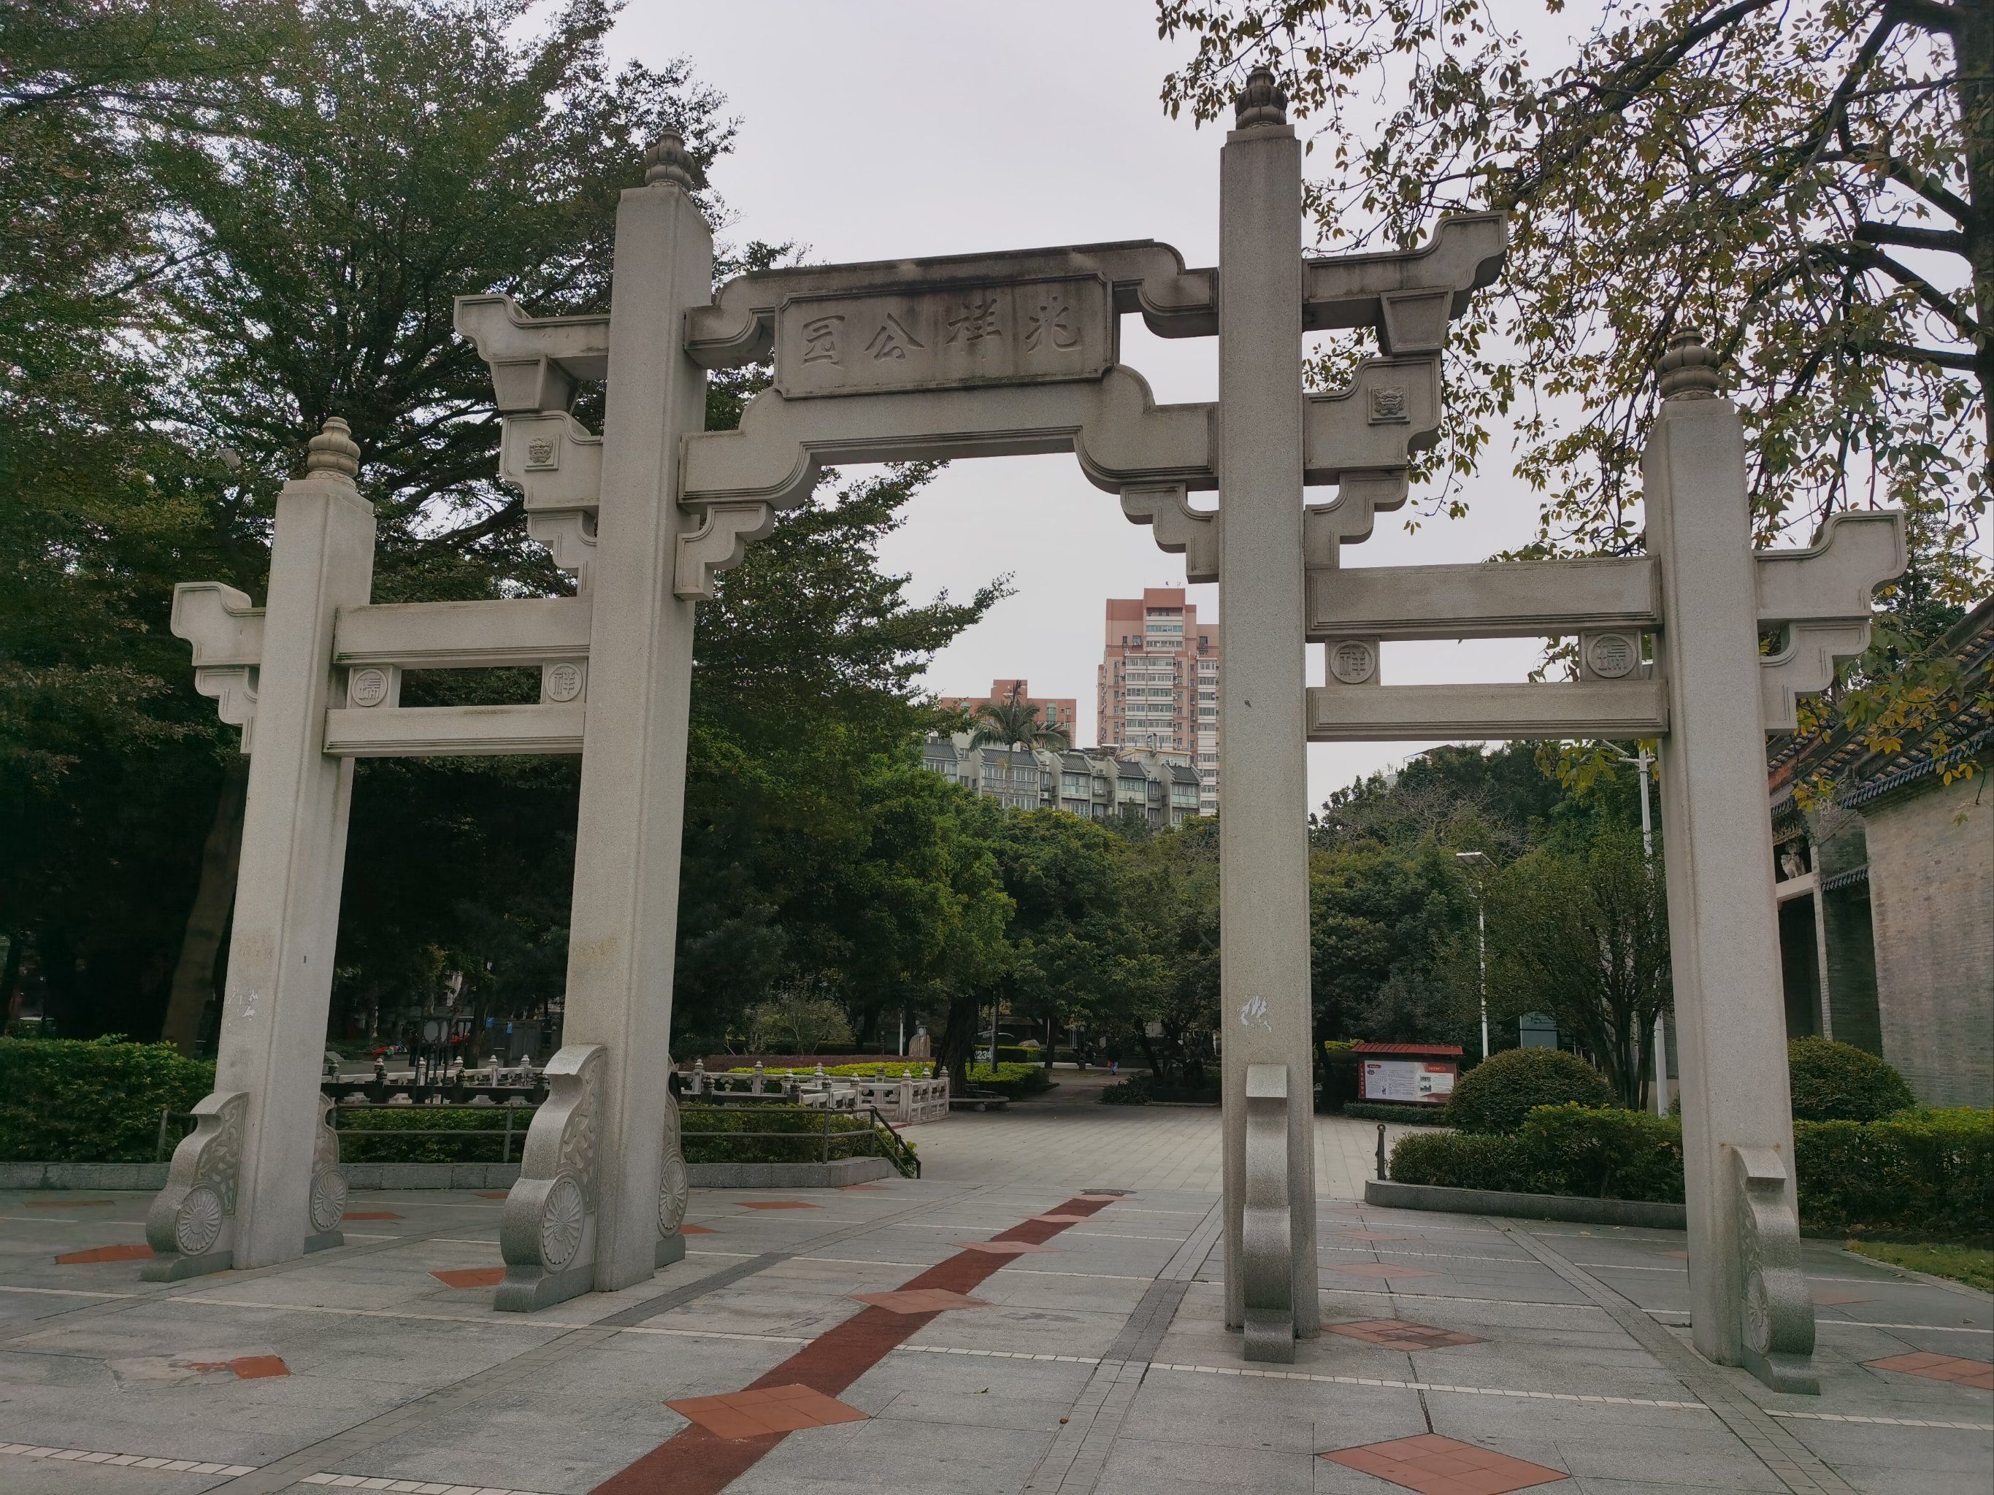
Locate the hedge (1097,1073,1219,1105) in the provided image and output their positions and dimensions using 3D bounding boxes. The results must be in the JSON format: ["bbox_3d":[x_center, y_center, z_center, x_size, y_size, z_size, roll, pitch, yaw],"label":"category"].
[{"bbox_3d":[5.711,11.955,54.559,4.300,1.099,1.600,-1,-11,12],"label":"hedge"}]

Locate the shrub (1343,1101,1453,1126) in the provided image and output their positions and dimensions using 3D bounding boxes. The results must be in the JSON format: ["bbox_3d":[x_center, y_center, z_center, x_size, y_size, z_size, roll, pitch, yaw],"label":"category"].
[{"bbox_3d":[11.694,10.637,44.988,3.500,0.500,0.800,-4,-12,27],"label":"shrub"}]

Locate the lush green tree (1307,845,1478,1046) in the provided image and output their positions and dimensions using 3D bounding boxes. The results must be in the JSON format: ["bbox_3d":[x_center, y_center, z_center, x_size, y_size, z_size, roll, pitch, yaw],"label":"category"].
[{"bbox_3d":[12.659,7.475,50.991,6.600,8.924,6.300,-1,-11,12],"label":"lush green tree"}]

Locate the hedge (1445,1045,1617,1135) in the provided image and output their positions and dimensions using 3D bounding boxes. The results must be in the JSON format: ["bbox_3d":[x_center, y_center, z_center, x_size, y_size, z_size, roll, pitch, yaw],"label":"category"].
[{"bbox_3d":[7.990,5.279,23.288,2.700,1.556,2.600,-1,-11,12],"label":"hedge"}]

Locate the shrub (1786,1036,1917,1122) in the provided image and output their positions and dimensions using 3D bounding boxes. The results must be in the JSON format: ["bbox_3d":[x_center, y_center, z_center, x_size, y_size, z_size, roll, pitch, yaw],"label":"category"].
[{"bbox_3d":[10.634,4.589,20.039,2.550,1.659,2.450,-1,-11,12],"label":"shrub"}]

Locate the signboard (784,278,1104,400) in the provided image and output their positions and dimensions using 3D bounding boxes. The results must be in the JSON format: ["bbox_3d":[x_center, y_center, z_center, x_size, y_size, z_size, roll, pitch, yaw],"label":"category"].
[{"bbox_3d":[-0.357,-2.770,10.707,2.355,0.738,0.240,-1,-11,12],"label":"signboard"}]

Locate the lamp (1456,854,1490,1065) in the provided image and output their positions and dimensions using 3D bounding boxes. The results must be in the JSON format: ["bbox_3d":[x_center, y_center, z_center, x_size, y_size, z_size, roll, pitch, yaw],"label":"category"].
[{"bbox_3d":[12.199,6.155,38.857,1.000,7.128,0.900,-1,-11,12],"label":"lamp"}]

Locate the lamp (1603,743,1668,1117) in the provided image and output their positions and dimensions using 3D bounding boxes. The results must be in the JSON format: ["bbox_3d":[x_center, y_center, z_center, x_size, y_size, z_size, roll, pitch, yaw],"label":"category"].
[{"bbox_3d":[10.422,3.204,24.714,1.100,7.058,0.800,-1,-11,12],"label":"lamp"}]

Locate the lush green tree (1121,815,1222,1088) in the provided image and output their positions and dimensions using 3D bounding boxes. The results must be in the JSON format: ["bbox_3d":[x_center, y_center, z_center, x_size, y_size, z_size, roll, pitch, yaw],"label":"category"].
[{"bbox_3d":[7.164,7.996,59.359,6.000,10.676,6.000,-1,-11,12],"label":"lush green tree"}]

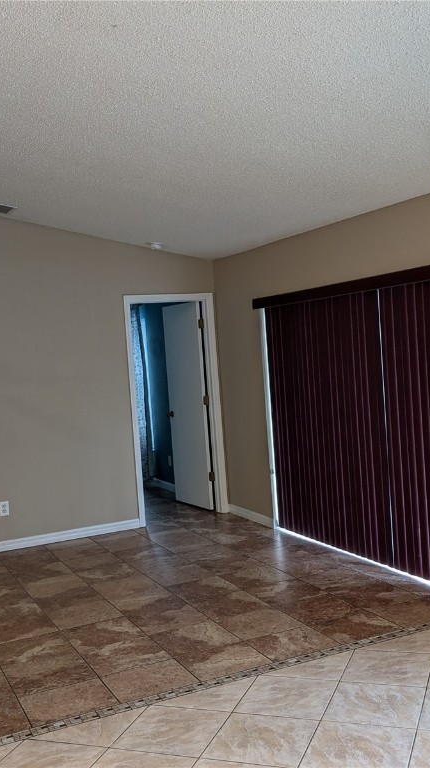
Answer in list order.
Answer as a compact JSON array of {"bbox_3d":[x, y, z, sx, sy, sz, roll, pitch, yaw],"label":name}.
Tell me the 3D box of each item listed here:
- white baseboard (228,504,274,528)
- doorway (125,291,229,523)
[{"bbox_3d":[0.321,1.211,7.302,0.014,0.083,0.860,-5,3,-25],"label":"white baseboard"},{"bbox_3d":[-0.370,0.224,7.530,0.896,2.127,0.140,-5,3,-25],"label":"doorway"}]

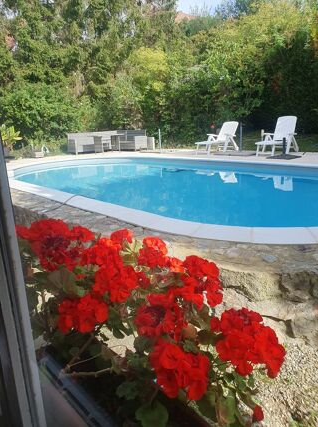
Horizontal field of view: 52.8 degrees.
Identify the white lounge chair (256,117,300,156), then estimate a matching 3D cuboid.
[{"bbox_3d":[3.168,-2.091,8.604,0.690,0.984,1.488,10,19,41],"label":"white lounge chair"}]

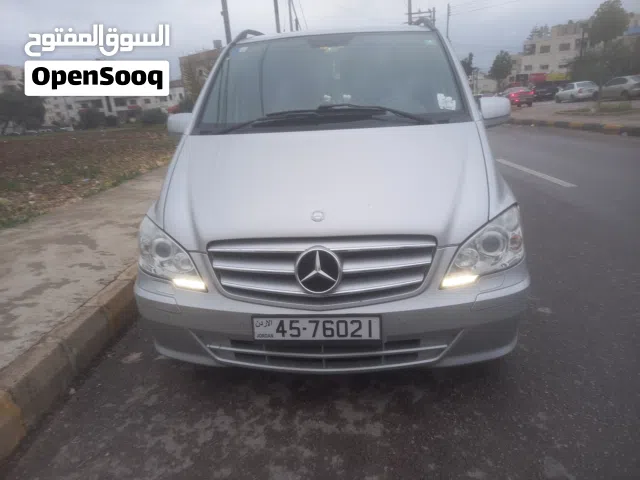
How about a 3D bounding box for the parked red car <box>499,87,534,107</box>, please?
[{"bbox_3d":[14.614,-10.581,34.200,1.760,1.450,4.500,1,18,12],"label":"parked red car"}]

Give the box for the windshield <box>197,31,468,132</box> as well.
[{"bbox_3d":[0.060,-1.040,2.847,1.600,0.190,0.916,-1,55,6],"label":"windshield"}]

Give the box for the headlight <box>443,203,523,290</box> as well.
[{"bbox_3d":[0.724,0.016,2.071,0.400,0.300,0.370,-1,17,6],"label":"headlight"}]

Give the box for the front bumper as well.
[{"bbox_3d":[0.012,0.295,2.079,1.890,0.540,0.520,-1,17,6],"label":"front bumper"}]

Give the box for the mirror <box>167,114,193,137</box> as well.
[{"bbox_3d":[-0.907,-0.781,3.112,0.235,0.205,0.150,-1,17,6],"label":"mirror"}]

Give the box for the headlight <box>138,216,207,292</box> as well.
[{"bbox_3d":[-0.698,0.048,2.216,0.400,0.300,0.370,-1,17,6],"label":"headlight"}]

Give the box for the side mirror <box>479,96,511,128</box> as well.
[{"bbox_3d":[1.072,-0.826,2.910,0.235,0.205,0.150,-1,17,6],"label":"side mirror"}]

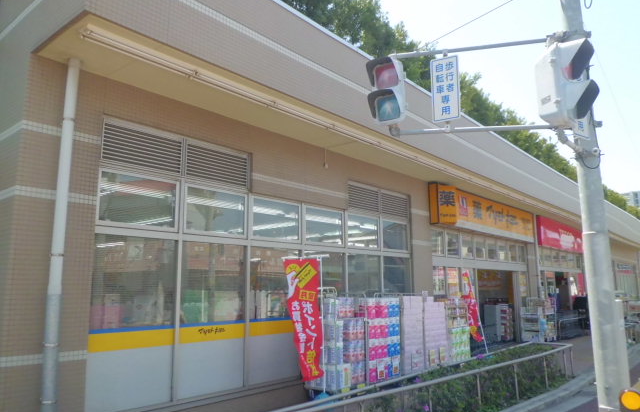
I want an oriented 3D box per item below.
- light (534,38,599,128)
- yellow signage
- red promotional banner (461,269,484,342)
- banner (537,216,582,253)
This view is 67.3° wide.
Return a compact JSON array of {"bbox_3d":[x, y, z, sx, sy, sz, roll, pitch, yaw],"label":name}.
[{"bbox_3d":[2.110,-1.028,4.120,0.400,0.700,0.360,-8,-12,37],"label":"light"},{"bbox_3d":[4.965,0.367,13.926,0.340,1.020,6.700,-9,-13,40],"label":"yellow signage"},{"bbox_3d":[3.611,2.342,11.400,0.500,1.750,0.180,-6,-11,31],"label":"red promotional banner"},{"bbox_3d":[9.941,1.315,19.524,0.320,1.030,6.300,-9,-13,40],"label":"banner"}]

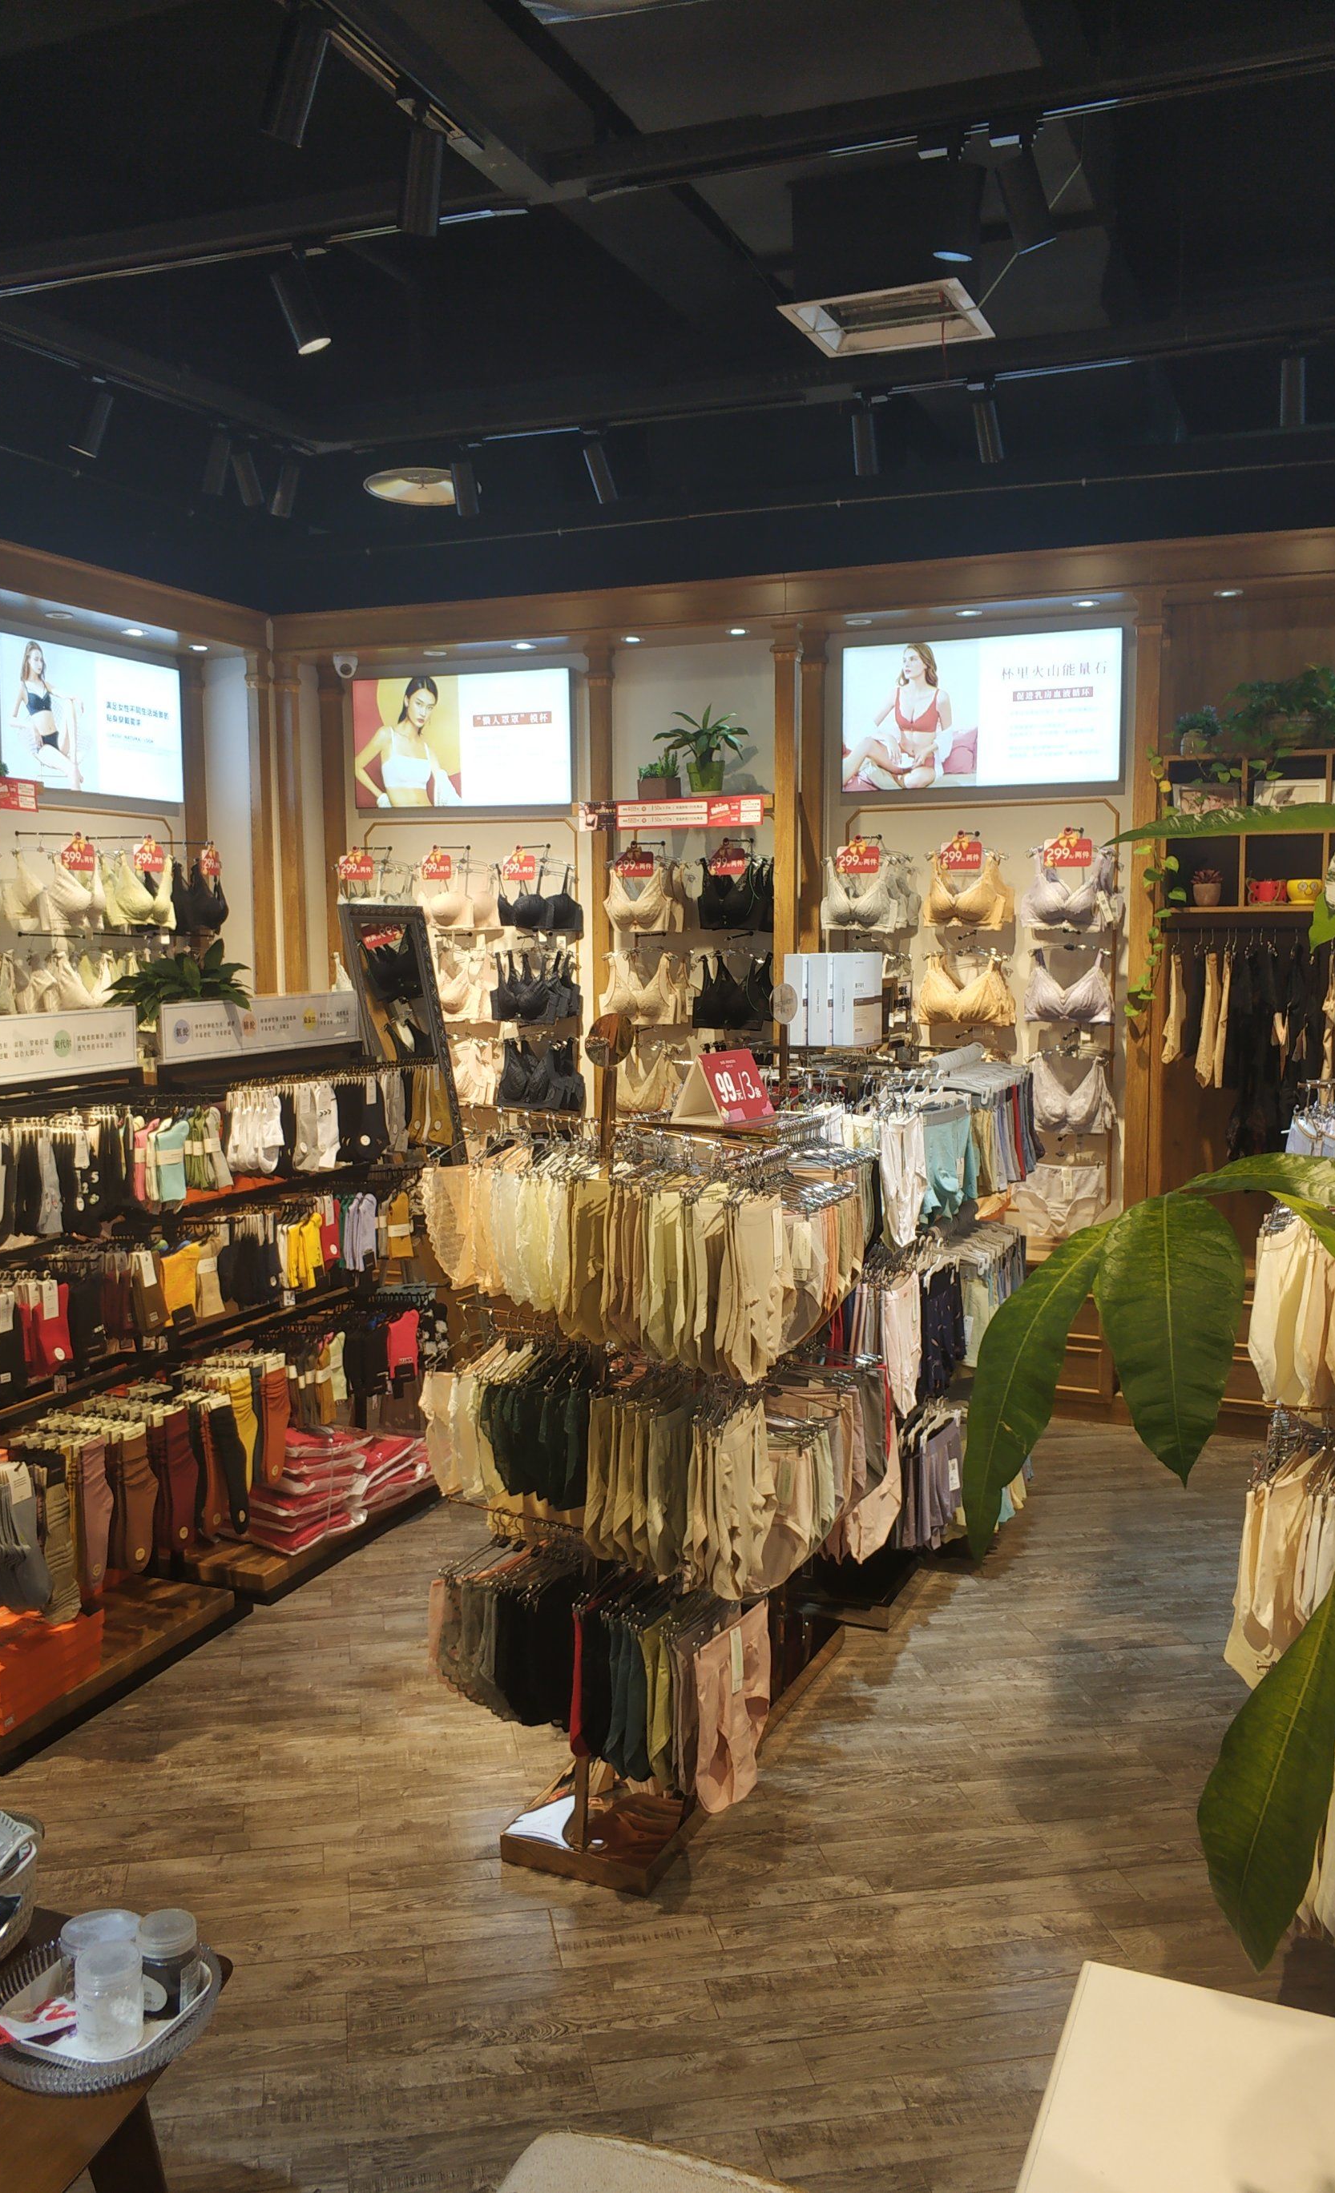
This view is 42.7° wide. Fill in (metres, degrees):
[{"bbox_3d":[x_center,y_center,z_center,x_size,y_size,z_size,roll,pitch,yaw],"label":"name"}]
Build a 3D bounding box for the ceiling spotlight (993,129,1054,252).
[{"bbox_3d":[0.660,-1.672,3.161,0.095,0.210,0.085,-5,8,-39],"label":"ceiling spotlight"}]

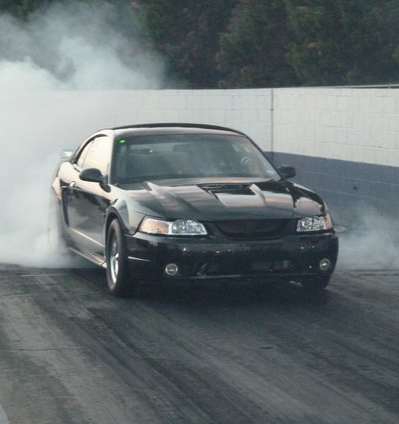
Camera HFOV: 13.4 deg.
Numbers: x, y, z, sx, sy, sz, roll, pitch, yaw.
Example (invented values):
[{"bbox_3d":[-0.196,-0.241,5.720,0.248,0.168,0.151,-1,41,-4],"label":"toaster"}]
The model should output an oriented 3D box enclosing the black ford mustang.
[{"bbox_3d":[-0.190,-0.090,15.250,1.880,1.350,4.640,-1,4,-16],"label":"black ford mustang"}]

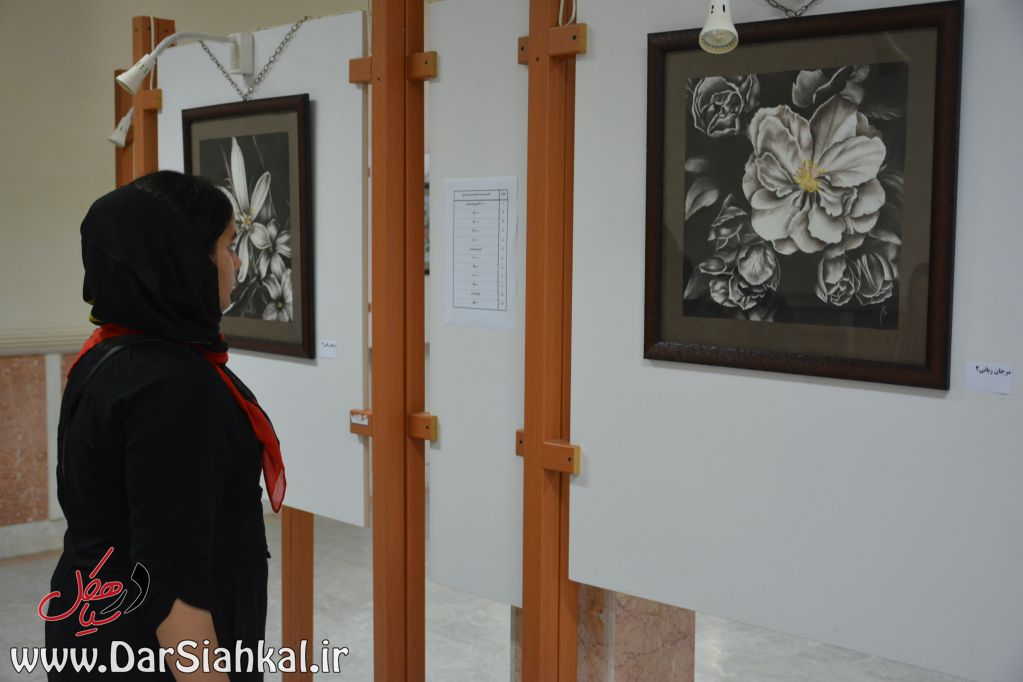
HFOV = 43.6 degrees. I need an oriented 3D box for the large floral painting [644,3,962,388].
[{"bbox_3d":[0.423,-0.218,1.960,0.533,0.541,0.030,6,9,44],"label":"large floral painting"}]

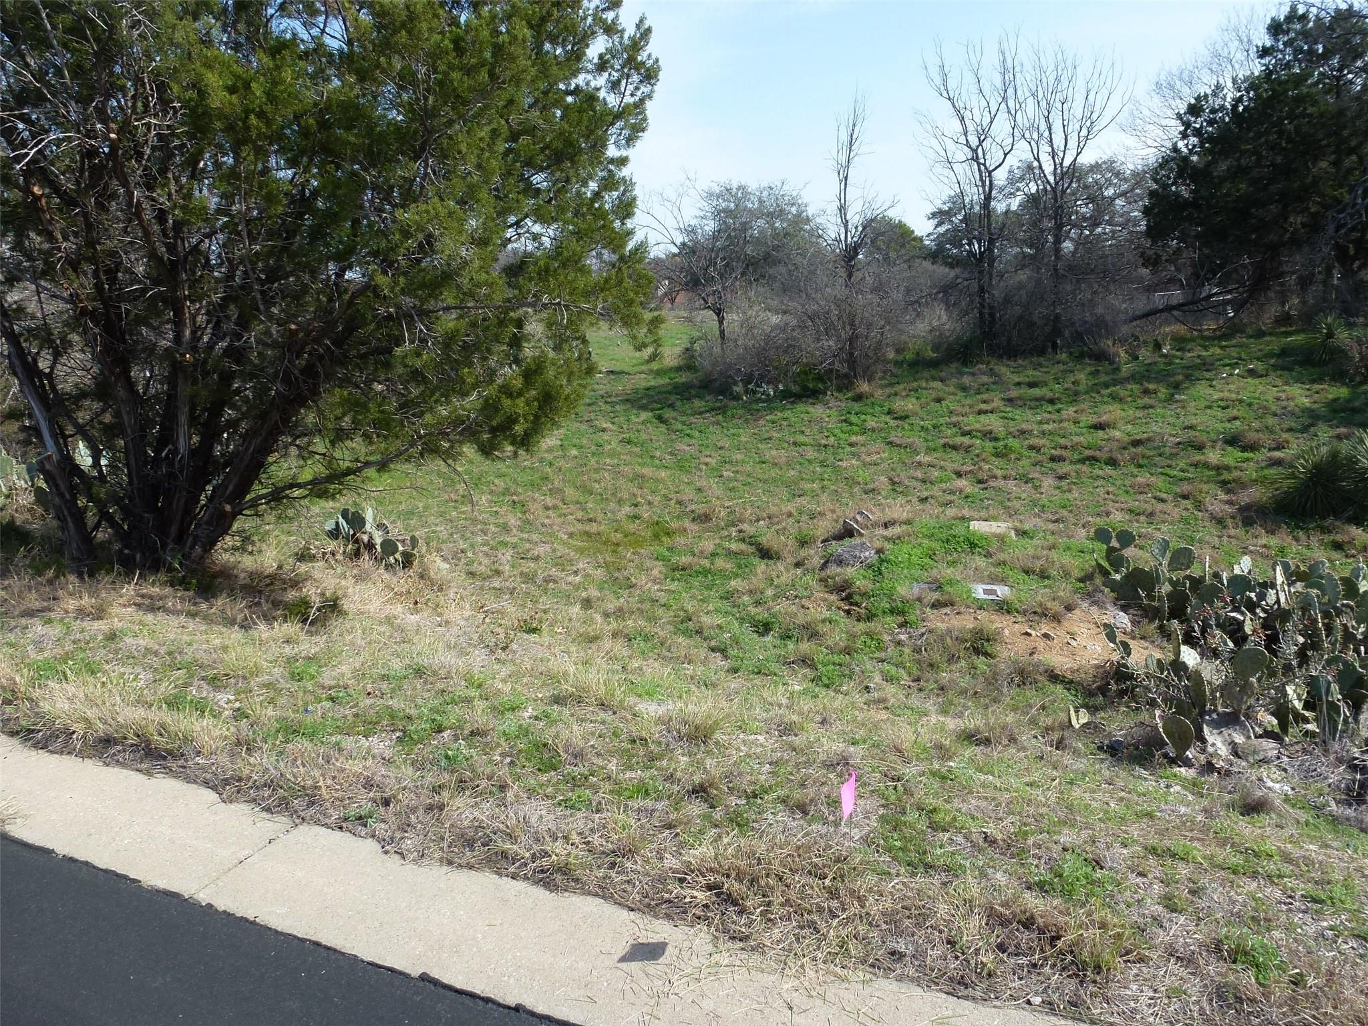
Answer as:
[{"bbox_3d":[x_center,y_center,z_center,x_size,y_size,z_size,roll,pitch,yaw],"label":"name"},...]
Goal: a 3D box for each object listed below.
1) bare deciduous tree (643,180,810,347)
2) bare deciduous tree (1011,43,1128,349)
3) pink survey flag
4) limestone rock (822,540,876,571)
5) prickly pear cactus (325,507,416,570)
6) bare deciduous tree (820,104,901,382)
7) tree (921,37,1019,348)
[{"bbox_3d":[1.162,-6.581,25.172,4.395,4.337,4.395,0,12,0],"label":"bare deciduous tree"},{"bbox_3d":[9.413,-7.626,23.199,2.820,7.130,2.538,0,12,0],"label":"bare deciduous tree"},{"bbox_3d":[0.474,0.821,2.743,0.049,0.170,0.025,0,12,0],"label":"pink survey flag"},{"bbox_3d":[1.171,0.298,6.724,0.394,0.169,0.315,0,12,0],"label":"limestone rock"},{"bbox_3d":[-2.283,0.180,6.903,0.700,0.411,0.560,0,12,0],"label":"prickly pear cactus"},{"bbox_3d":[3.469,-5.342,18.789,1.586,5.421,1.586,0,12,0],"label":"bare deciduous tree"},{"bbox_3d":[6.883,-7.558,22.907,2.398,7.357,2.158,0,12,0],"label":"tree"}]

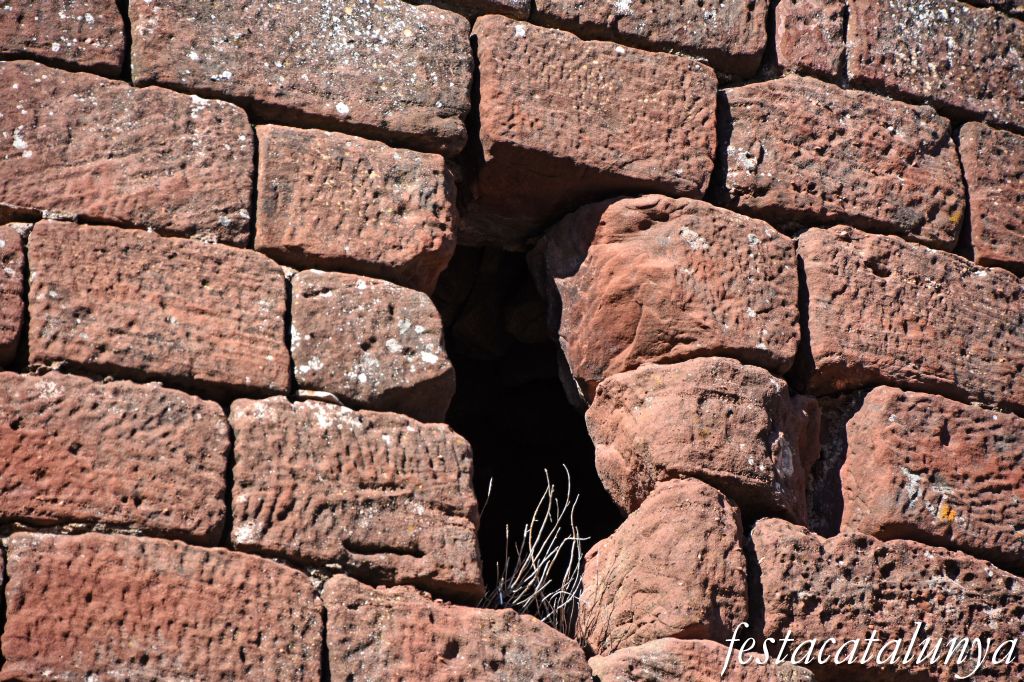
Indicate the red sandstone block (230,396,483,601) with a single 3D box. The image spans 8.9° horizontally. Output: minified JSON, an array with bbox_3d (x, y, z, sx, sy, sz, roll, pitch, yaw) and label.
[{"bbox_3d":[-0.323,0.365,12.279,0.479,0.361,0.310,9,-38,-12],"label":"red sandstone block"}]

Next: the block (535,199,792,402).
[{"bbox_3d":[0.281,-0.021,12.822,0.470,0.367,0.330,12,-39,-15],"label":"block"}]

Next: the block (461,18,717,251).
[{"bbox_3d":[0.120,-0.371,13.024,0.495,0.319,0.340,11,-38,-15],"label":"block"}]

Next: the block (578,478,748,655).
[{"bbox_3d":[0.270,0.485,12.414,0.281,0.351,0.290,12,-39,-15],"label":"block"}]

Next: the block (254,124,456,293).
[{"bbox_3d":[-0.336,-0.186,12.693,0.388,0.301,0.310,9,-38,-12],"label":"block"}]

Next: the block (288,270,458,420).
[{"bbox_3d":[-0.298,0.068,12.501,0.309,0.283,0.290,10,-38,-12],"label":"block"}]

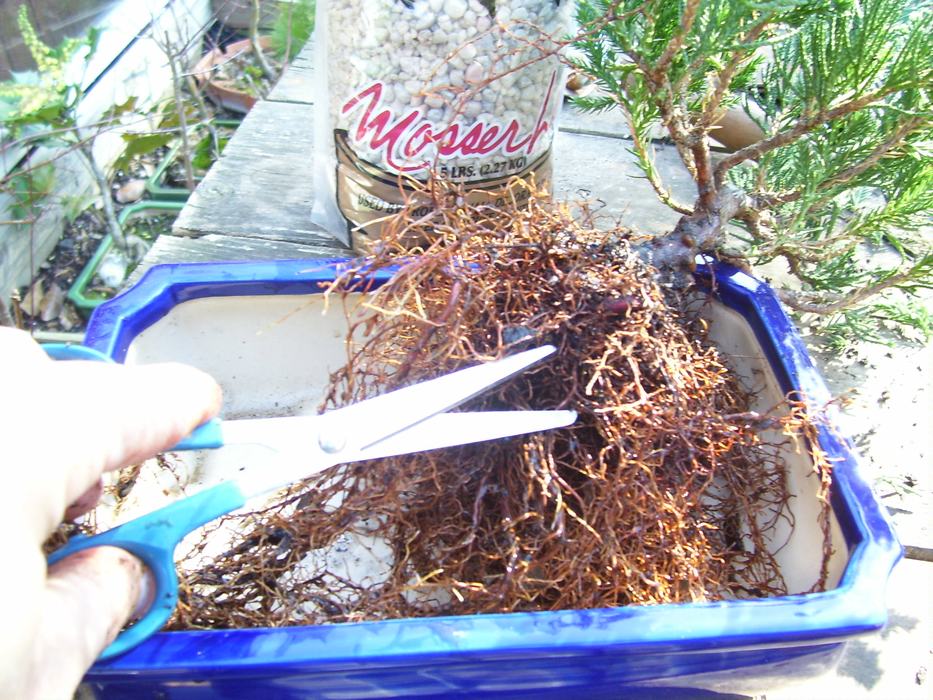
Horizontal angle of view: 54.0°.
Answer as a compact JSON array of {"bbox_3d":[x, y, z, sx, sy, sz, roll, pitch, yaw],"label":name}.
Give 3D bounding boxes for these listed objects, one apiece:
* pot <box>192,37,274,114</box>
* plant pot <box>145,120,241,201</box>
[{"bbox_3d":[-0.286,-0.395,1.346,0.202,0.047,0.202,0,44,0],"label":"pot"},{"bbox_3d":[-0.275,-0.212,1.148,0.190,0.060,0.168,5,44,4],"label":"plant pot"}]

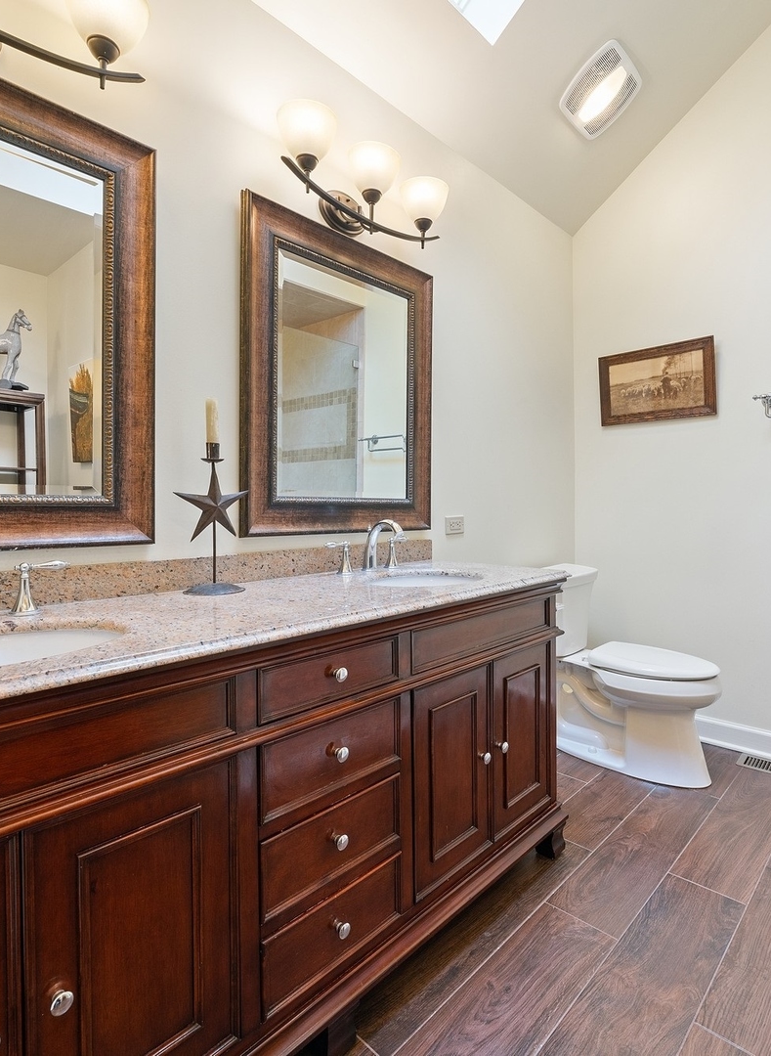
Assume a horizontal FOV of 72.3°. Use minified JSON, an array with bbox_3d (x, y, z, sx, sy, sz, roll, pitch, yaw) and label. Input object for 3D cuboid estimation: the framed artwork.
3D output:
[{"bbox_3d":[1.293,-0.691,2.541,0.025,0.342,0.512,-2,0,-44],"label":"framed artwork"}]

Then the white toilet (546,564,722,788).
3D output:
[{"bbox_3d":[1.033,0.601,2.310,0.440,0.800,0.765,-2,2,-44],"label":"white toilet"}]

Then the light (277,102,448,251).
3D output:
[{"bbox_3d":[-0.073,-1.003,1.630,0.645,0.220,0.232,-2,2,-44],"label":"light"}]

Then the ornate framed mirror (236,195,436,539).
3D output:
[{"bbox_3d":[-0.117,-0.444,1.687,0.745,0.915,0.055,-2,4,-44],"label":"ornate framed mirror"}]

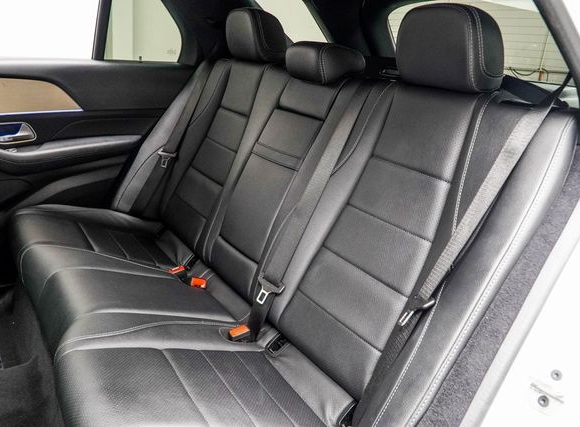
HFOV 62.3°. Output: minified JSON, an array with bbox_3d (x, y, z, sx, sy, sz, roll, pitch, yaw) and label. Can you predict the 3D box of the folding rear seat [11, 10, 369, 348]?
[{"bbox_3d":[-0.312,-0.131,1.381,0.910,0.860,0.860,-13,25,-30],"label":"folding rear seat"}]

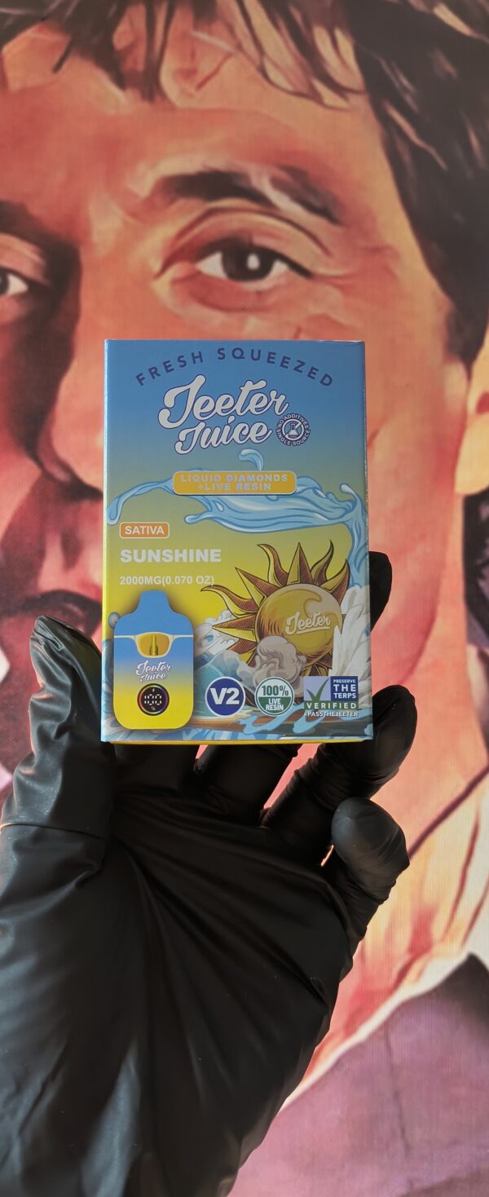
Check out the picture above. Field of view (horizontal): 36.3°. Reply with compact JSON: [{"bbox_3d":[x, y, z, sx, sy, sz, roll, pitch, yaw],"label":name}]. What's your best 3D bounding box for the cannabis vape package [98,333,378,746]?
[{"bbox_3d":[-0.002,-0.016,0.217,0.073,0.111,0.024,0,-5,-1],"label":"cannabis vape package"}]

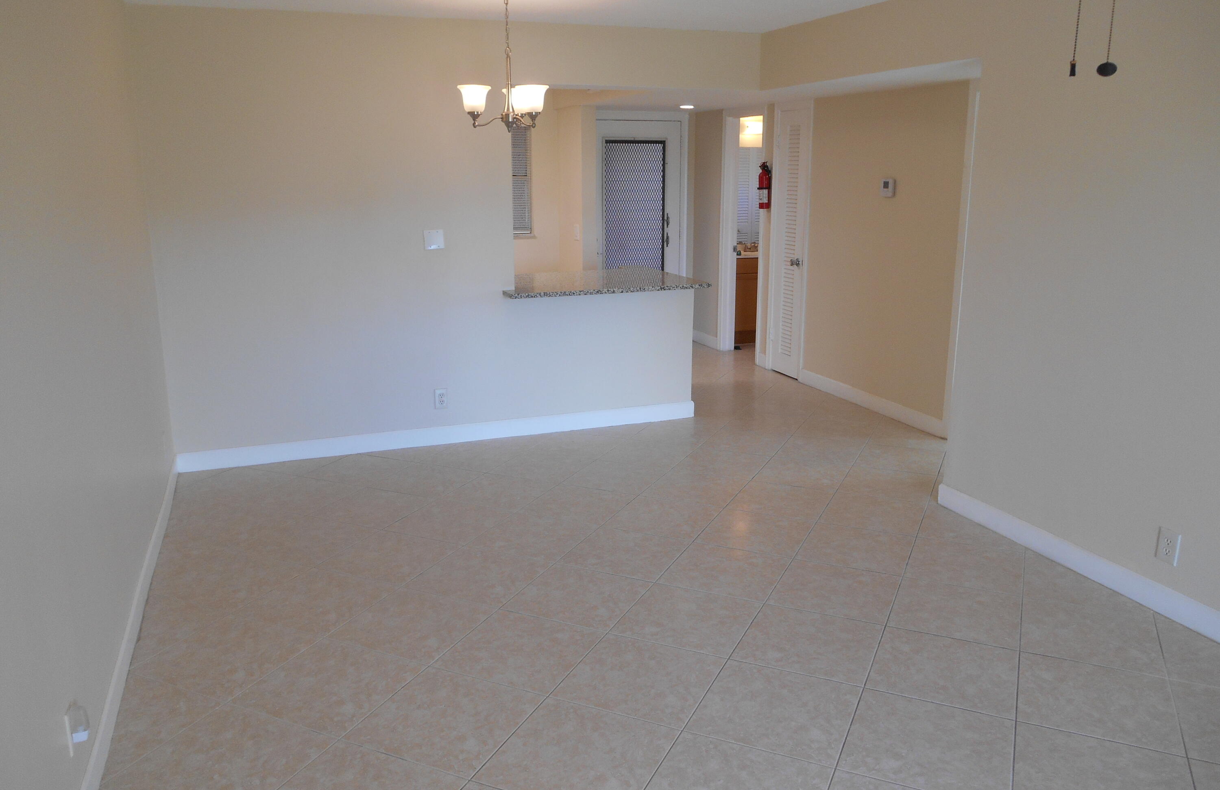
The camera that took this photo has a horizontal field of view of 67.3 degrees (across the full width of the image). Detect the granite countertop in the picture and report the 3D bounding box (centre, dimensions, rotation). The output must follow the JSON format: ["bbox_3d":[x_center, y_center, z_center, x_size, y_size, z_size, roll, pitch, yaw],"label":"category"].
[{"bbox_3d":[-0.151,-0.747,6.045,1.315,0.033,1.100,-6,15,-20],"label":"granite countertop"}]

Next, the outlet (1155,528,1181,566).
[{"bbox_3d":[2.045,0.557,3.361,0.009,0.118,0.076,-6,15,-20],"label":"outlet"}]

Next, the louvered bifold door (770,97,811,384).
[{"bbox_3d":[1.401,-1.163,7.142,0.045,2.050,0.440,-6,15,-20],"label":"louvered bifold door"}]

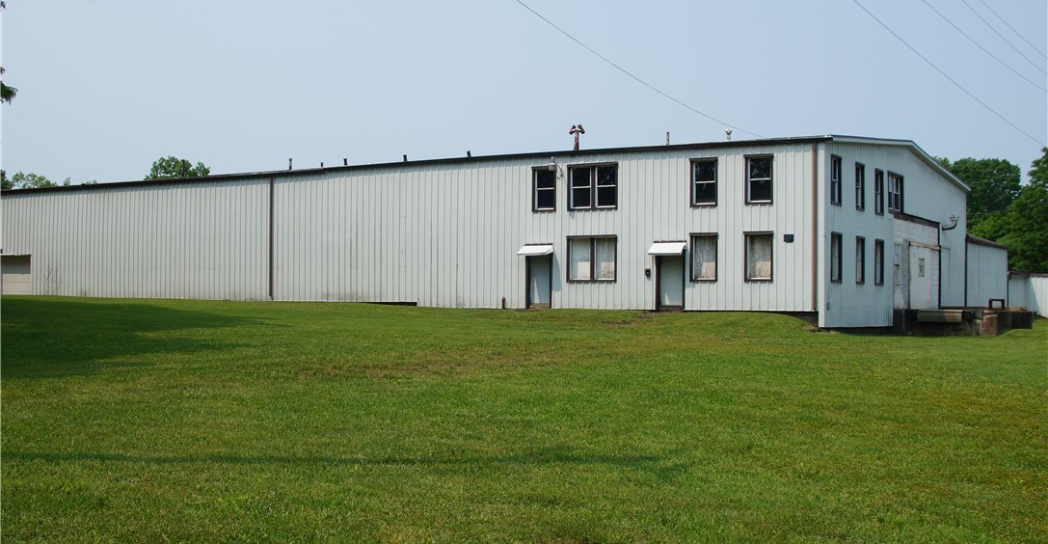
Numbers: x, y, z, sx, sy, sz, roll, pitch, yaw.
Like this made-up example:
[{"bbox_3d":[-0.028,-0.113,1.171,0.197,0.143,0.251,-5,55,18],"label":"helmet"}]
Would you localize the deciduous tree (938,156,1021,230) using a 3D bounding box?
[{"bbox_3d":[35.300,-2.500,95.000,7.800,12.800,7.400,0,-1,20],"label":"deciduous tree"}]

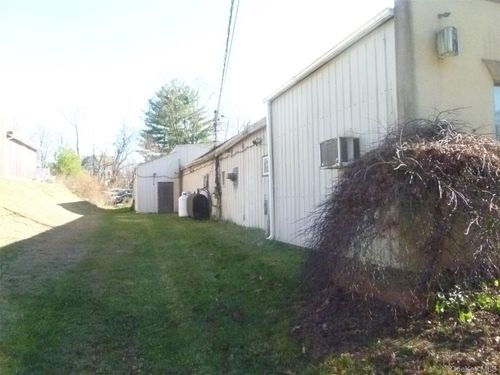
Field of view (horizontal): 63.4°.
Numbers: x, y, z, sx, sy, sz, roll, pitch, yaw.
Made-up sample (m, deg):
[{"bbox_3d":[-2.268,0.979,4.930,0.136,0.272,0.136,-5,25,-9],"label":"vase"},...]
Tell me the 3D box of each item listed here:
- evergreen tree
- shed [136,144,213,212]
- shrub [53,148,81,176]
[{"bbox_3d":[-8.476,-5.089,46.851,8.484,14.583,8.484,-1,-1,0],"label":"evergreen tree"},{"bbox_3d":[-5.561,-0.528,28.608,4.798,4.381,5.000,-1,-1,-16],"label":"shed"},{"bbox_3d":[-20.843,-2.687,45.964,3.185,3.500,3.185,-1,-1,0],"label":"shrub"}]

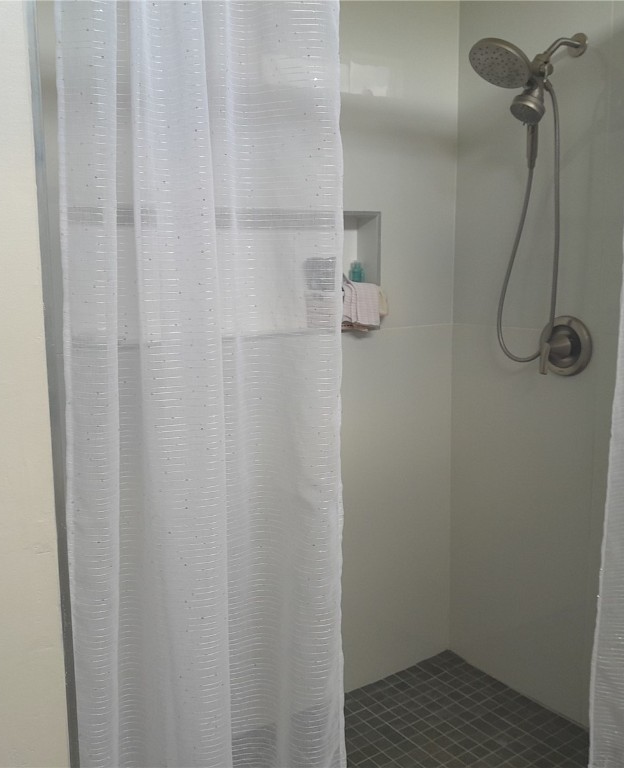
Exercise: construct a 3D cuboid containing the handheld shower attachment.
[{"bbox_3d":[0.578,-0.470,2.171,0.399,0.958,0.185,-8,12,-34],"label":"handheld shower attachment"}]

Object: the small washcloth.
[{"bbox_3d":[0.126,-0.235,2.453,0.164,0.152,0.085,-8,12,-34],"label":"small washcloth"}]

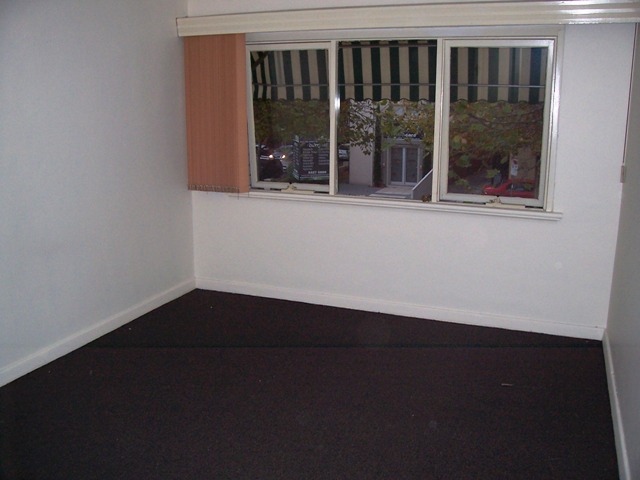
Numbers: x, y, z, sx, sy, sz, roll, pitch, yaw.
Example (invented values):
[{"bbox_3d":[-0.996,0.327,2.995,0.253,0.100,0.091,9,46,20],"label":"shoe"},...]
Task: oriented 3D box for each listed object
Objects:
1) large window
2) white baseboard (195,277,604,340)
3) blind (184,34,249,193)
[{"bbox_3d":[0.464,-0.839,4.431,2.256,1.124,0.100,5,13,21],"label":"large window"},{"bbox_3d":[0.430,0.489,4.724,3.123,0.097,0.020,5,13,21],"label":"white baseboard"},{"bbox_3d":[-0.782,-0.964,4.801,0.470,1.201,0.126,5,13,21],"label":"blind"}]

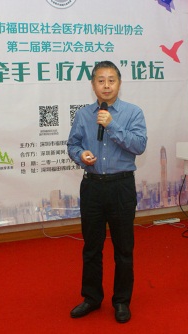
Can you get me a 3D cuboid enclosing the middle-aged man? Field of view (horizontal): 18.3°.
[{"bbox_3d":[0.078,0.165,3.882,0.540,1.700,0.420,1,8,15],"label":"middle-aged man"}]

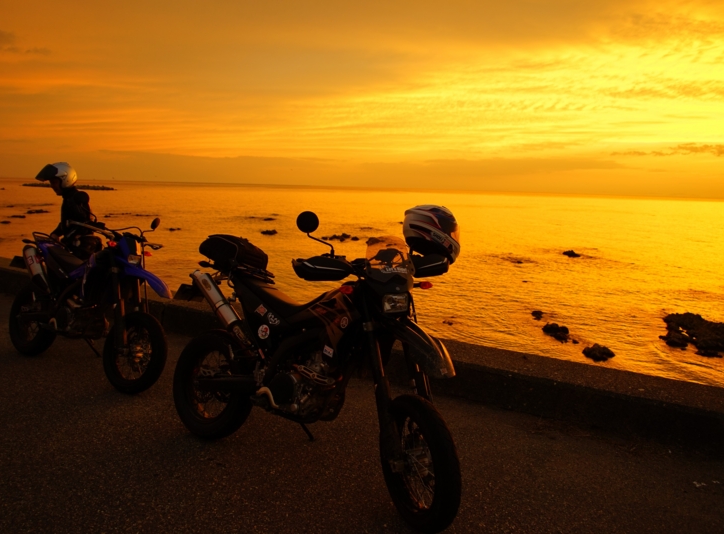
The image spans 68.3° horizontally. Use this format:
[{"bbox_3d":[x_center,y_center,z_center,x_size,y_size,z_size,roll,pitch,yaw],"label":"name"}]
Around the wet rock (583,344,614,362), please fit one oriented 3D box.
[{"bbox_3d":[6.222,2.257,13.982,0.825,0.347,0.619,6,9,25],"label":"wet rock"}]

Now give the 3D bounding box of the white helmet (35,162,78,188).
[{"bbox_3d":[-2.949,-0.878,5.150,0.360,0.270,0.255,-21,17,-21],"label":"white helmet"}]

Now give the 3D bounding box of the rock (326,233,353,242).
[{"bbox_3d":[-1.763,-2.330,42.021,2.018,0.662,1.513,1,9,-2],"label":"rock"}]

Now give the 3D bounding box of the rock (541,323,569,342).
[{"bbox_3d":[5.757,1.921,15.719,0.813,0.470,0.650,5,9,21],"label":"rock"}]

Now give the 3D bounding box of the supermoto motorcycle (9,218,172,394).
[{"bbox_3d":[-2.129,0.195,4.066,2.080,1.260,0.840,7,10,32],"label":"supermoto motorcycle"}]

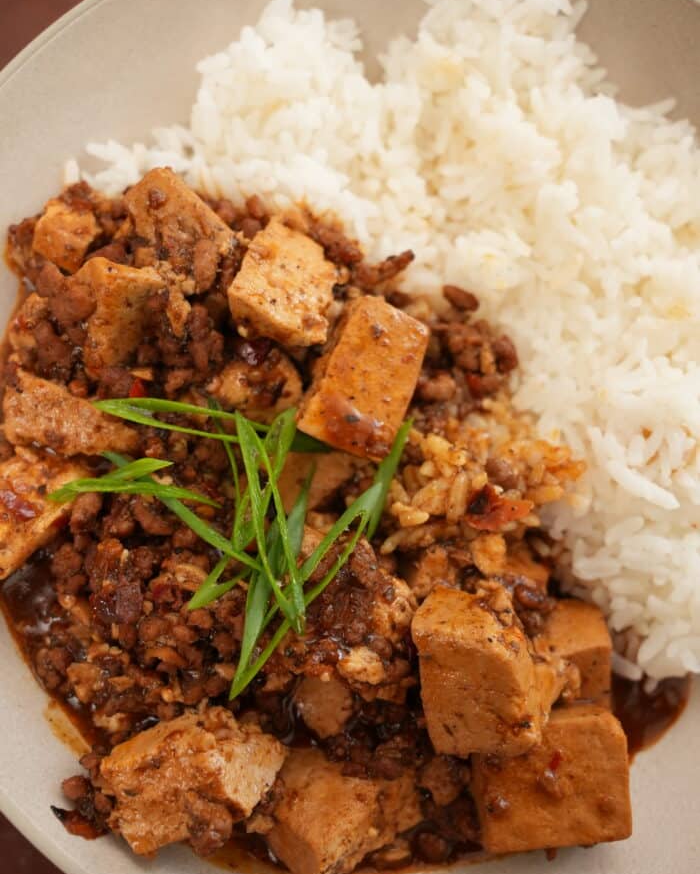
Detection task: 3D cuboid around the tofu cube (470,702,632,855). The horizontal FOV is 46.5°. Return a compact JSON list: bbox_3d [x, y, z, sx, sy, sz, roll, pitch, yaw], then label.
[{"bbox_3d":[0.043,0.075,0.183,0.030,0.022,0.025,-2,80,-4],"label":"tofu cube"}]

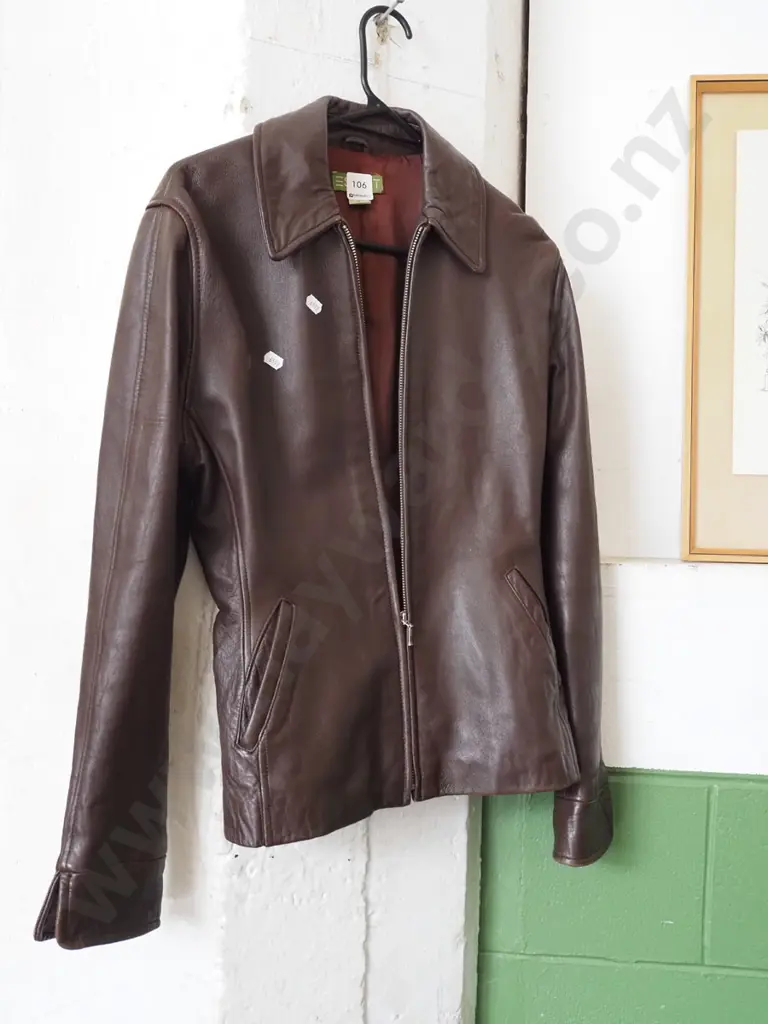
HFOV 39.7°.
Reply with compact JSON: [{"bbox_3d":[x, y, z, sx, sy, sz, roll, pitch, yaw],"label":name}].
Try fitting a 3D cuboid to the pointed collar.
[{"bbox_3d":[-0.015,-0.302,0.970,0.210,0.168,0.120,1,1,-22],"label":"pointed collar"}]

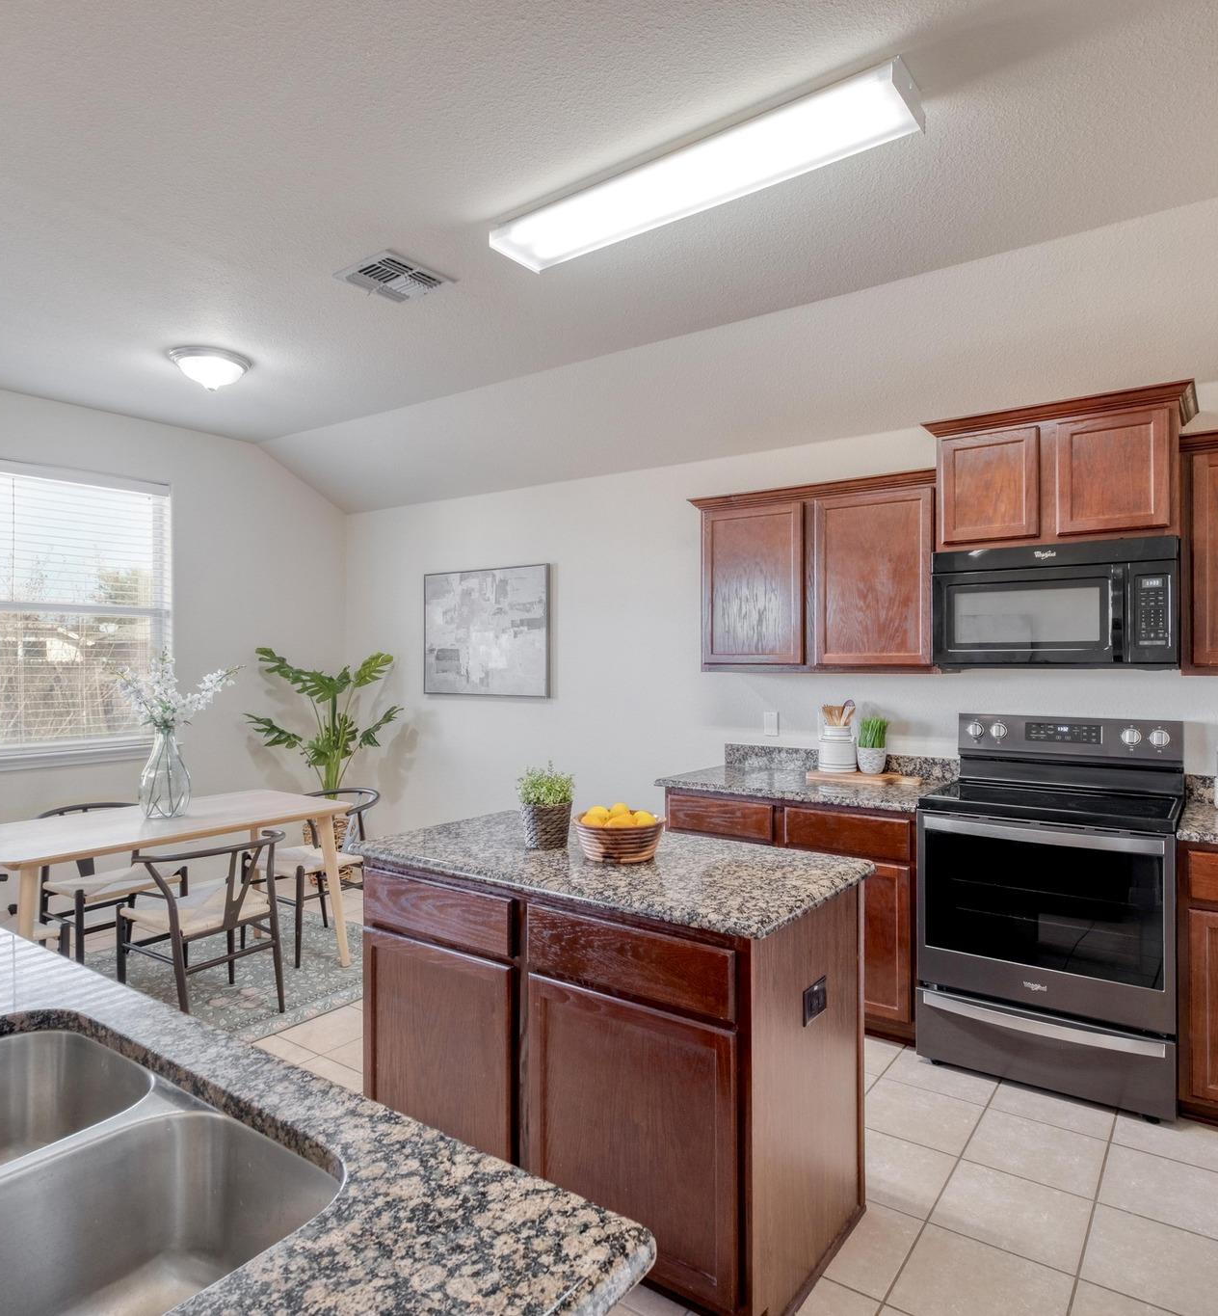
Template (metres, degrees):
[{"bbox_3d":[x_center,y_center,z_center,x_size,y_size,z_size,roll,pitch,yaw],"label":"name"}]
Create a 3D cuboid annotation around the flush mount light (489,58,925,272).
[{"bbox_3d":[0.194,-1.300,2.256,1.240,0.070,0.215,0,0,36],"label":"flush mount light"}]

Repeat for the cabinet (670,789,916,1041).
[{"bbox_3d":[0.852,0.997,3.493,1.065,0.877,0.620,0,0,36],"label":"cabinet"}]

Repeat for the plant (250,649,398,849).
[{"bbox_3d":[-1.787,0.673,5.217,0.780,1.501,0.780,0,0,35],"label":"plant"}]

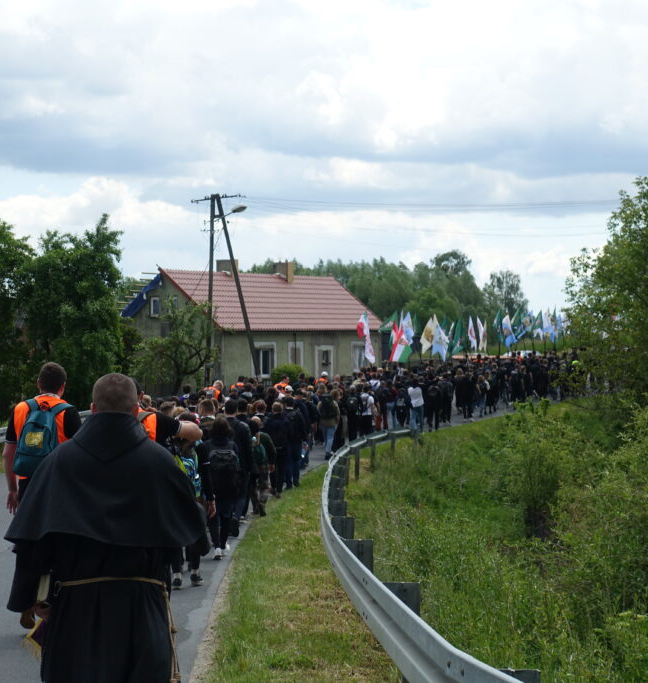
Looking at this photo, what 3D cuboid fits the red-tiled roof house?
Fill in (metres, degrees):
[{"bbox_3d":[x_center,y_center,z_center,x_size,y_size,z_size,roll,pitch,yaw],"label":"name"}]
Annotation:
[{"bbox_3d":[-3.347,-0.316,88.990,6.970,6.089,12.218,0,0,36],"label":"red-tiled roof house"}]

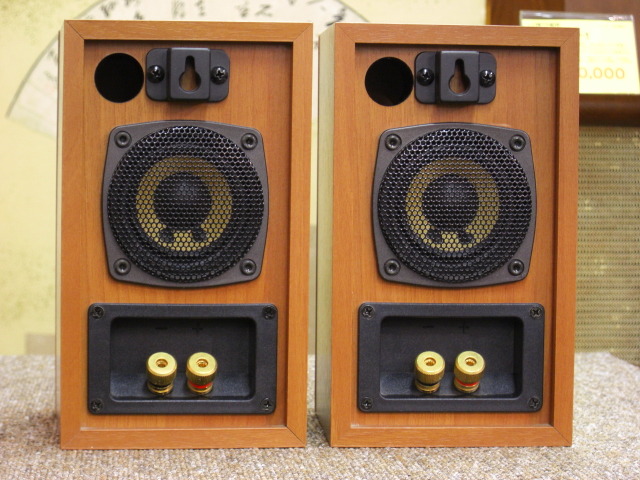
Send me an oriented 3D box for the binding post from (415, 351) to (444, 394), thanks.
[{"bbox_3d":[0.054,0.065,1.004,0.015,0.015,0.015,0,-42,-5],"label":"binding post"}]

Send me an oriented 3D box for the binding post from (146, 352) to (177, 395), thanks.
[{"bbox_3d":[-0.076,0.065,0.993,0.015,0.015,0.015,0,-42,-8],"label":"binding post"}]

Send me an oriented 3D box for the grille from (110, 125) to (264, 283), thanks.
[{"bbox_3d":[-0.064,-0.017,0.982,0.075,0.075,0.010,0,3,-8],"label":"grille"}]

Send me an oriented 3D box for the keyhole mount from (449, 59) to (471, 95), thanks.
[{"bbox_3d":[0.068,-0.079,0.990,0.011,0.017,0.006,0,3,-5],"label":"keyhole mount"}]

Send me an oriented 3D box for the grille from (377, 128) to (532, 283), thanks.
[{"bbox_3d":[0.065,-0.016,0.993,0.075,0.075,0.010,0,3,-5],"label":"grille"}]

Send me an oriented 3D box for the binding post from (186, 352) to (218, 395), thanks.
[{"bbox_3d":[-0.057,0.065,0.995,0.015,0.015,0.015,0,-42,-8],"label":"binding post"}]

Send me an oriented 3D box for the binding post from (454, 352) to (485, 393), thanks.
[{"bbox_3d":[0.073,0.065,1.006,0.015,0.015,0.015,0,-42,-5],"label":"binding post"}]

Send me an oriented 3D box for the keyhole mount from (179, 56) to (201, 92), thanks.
[{"bbox_3d":[-0.062,-0.079,0.979,0.011,0.017,0.006,0,3,-8],"label":"keyhole mount"}]

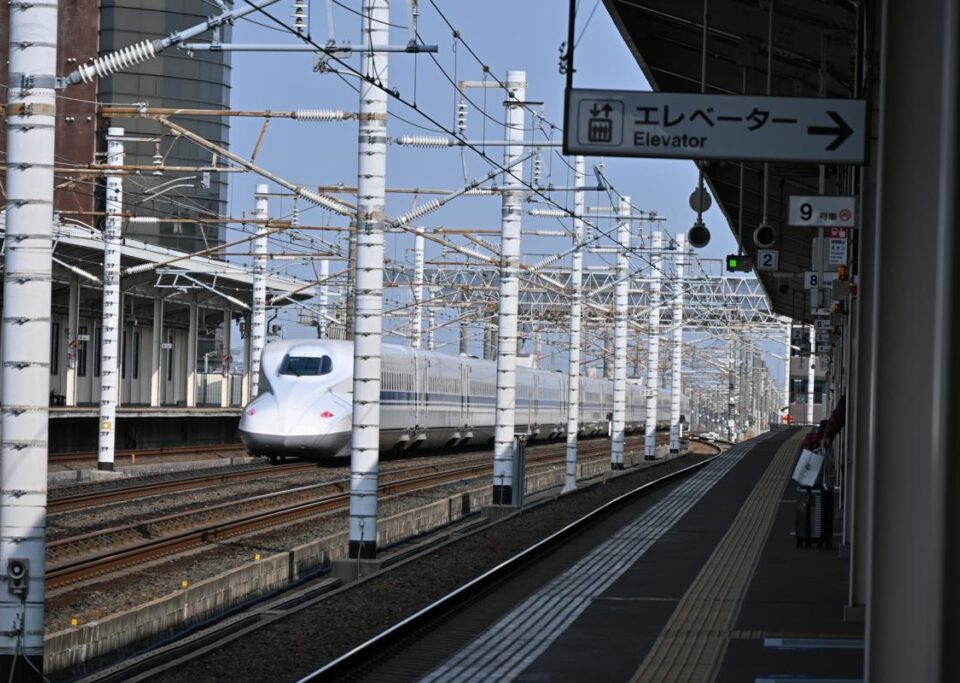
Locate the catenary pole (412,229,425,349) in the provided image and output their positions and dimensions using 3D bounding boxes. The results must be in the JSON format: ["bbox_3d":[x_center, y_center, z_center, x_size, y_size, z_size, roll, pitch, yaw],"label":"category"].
[{"bbox_3d":[-3.119,-0.187,267.000,0.410,11.017,0.410,2,0,4],"label":"catenary pole"}]

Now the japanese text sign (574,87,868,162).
[{"bbox_3d":[1.328,-1.210,30.000,1.695,0.375,0.120,2,0,4],"label":"japanese text sign"}]

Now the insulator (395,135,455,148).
[{"bbox_3d":[-0.908,-3.285,87.500,0.954,0.197,0.197,2,0,4],"label":"insulator"}]

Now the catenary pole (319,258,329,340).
[{"bbox_3d":[-8.643,0.522,292.000,0.405,10.045,0.405,2,0,4],"label":"catenary pole"}]

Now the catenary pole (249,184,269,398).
[{"bbox_3d":[-7.892,-0.759,190.000,0.440,9.701,0.440,2,0,4],"label":"catenary pole"}]

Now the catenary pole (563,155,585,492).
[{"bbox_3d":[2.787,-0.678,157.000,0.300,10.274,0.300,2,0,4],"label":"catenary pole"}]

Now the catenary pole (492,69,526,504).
[{"bbox_3d":[0.711,-1.270,125.000,0.445,10.210,0.445,2,0,4],"label":"catenary pole"}]

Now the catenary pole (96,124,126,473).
[{"bbox_3d":[-10.546,-1.175,152.000,0.437,9.827,0.437,2,0,4],"label":"catenary pole"}]

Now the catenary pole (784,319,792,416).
[{"bbox_3d":[18.502,2.154,320.000,0.280,8.662,0.280,2,0,4],"label":"catenary pole"}]

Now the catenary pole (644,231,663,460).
[{"bbox_3d":[7.880,0.176,240.000,0.435,10.291,0.435,2,0,4],"label":"catenary pole"}]

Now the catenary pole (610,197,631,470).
[{"bbox_3d":[5.286,-0.304,199.000,0.430,10.258,0.430,2,0,4],"label":"catenary pole"}]

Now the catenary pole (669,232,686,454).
[{"bbox_3d":[10.172,0.111,272.000,0.420,11.285,0.420,2,0,4],"label":"catenary pole"}]

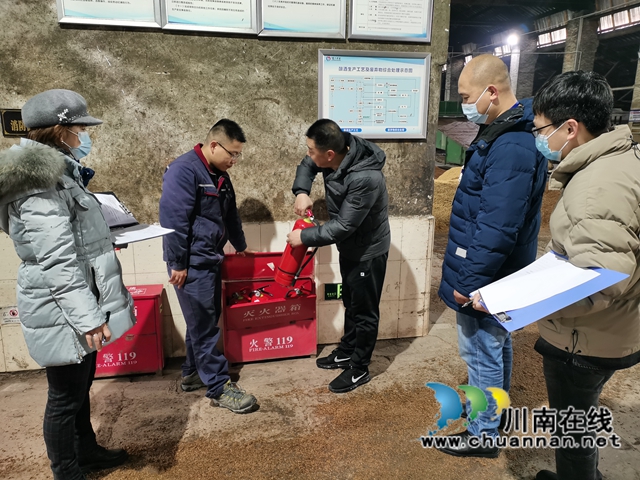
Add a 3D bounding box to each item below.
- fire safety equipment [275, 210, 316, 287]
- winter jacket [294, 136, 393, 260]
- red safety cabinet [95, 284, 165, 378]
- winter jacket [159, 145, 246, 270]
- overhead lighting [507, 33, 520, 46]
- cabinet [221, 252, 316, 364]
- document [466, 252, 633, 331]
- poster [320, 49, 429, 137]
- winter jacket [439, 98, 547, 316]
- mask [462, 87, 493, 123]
[{"bbox_3d":[-0.142,0.050,2.970,0.170,0.475,0.145,17,12,5],"label":"fire safety equipment"},{"bbox_3d":[0.117,-0.253,2.840,0.460,0.700,0.520,-11,15,-12],"label":"winter jacket"},{"bbox_3d":[-1.286,0.571,3.066,0.600,0.525,0.215,-2,13,-12],"label":"red safety cabinet"},{"bbox_3d":[-0.613,-0.178,2.650,0.340,0.650,0.480,8,15,29],"label":"winter jacket"},{"bbox_3d":[6.783,-7.029,17.500,0.450,0.420,0.300,8,15,30],"label":"overhead lighting"},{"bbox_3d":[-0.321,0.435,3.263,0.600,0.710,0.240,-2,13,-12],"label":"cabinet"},{"bbox_3d":[0.640,0.138,1.440,0.320,0.025,0.240,-26,15,-3],"label":"document"},{"bbox_3d":[0.359,-0.924,3.205,0.745,0.540,0.030,-2,13,-12],"label":"poster"},{"bbox_3d":[0.737,-0.163,2.170,0.400,0.890,0.500,3,13,11],"label":"winter jacket"},{"bbox_3d":[0.650,-0.547,2.060,0.120,0.130,0.150,-11,10,14],"label":"mask"}]

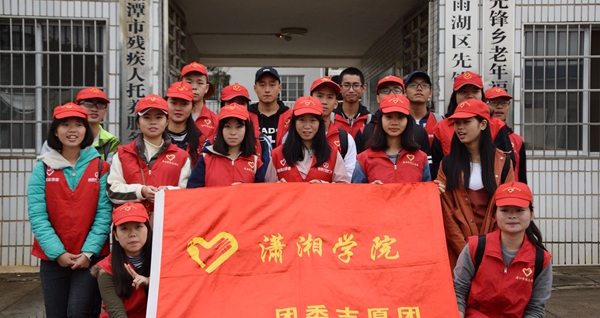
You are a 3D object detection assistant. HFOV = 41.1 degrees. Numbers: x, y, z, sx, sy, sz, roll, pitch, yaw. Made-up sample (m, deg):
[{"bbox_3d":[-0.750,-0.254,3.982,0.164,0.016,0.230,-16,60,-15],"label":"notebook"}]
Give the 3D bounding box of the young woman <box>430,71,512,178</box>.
[{"bbox_3d":[1.061,0.309,4.950,0.500,1.700,0.350,0,0,9],"label":"young woman"}]

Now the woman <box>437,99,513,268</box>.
[{"bbox_3d":[0.982,0.475,4.500,0.500,1.620,0.400,0,0,16],"label":"woman"}]

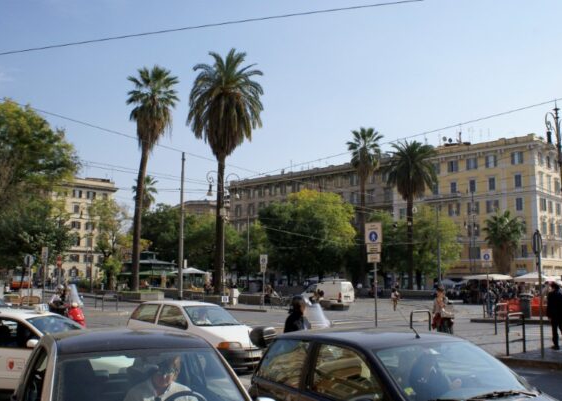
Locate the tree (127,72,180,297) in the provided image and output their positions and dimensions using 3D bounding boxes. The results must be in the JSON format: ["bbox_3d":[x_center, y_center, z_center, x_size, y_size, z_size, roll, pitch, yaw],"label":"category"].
[{"bbox_3d":[-12.595,-2.443,58.889,5.100,22.293,5.100,0,-8,0],"label":"tree"}]

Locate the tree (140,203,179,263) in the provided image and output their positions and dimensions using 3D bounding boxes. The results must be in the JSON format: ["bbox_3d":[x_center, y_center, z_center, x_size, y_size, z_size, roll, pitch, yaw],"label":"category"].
[{"bbox_3d":[-16.661,6.697,81.870,7.000,12.970,7.000,0,-8,0],"label":"tree"}]

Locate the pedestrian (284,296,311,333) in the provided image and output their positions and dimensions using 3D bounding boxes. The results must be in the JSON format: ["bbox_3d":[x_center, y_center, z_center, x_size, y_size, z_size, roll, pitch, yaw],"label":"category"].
[{"bbox_3d":[0.297,2.474,10.763,0.600,1.487,0.550,-3,-8,22],"label":"pedestrian"}]

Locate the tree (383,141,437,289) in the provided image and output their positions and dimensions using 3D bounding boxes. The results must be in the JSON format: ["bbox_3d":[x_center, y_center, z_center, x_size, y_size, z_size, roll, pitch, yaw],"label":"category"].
[{"bbox_3d":[15.627,1.538,72.472,6.500,17.976,6.500,0,-8,0],"label":"tree"}]

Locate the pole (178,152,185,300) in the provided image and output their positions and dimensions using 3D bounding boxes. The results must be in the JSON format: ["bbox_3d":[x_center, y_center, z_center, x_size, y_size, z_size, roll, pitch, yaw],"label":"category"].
[{"bbox_3d":[-7.002,2.041,42.130,0.270,11.050,0.270,0,-8,0],"label":"pole"}]

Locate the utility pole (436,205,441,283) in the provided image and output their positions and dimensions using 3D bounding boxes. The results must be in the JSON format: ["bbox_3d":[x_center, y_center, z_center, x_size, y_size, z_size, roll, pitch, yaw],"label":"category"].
[{"bbox_3d":[16.878,5.513,63.858,0.270,10.266,0.270,0,-8,0],"label":"utility pole"}]

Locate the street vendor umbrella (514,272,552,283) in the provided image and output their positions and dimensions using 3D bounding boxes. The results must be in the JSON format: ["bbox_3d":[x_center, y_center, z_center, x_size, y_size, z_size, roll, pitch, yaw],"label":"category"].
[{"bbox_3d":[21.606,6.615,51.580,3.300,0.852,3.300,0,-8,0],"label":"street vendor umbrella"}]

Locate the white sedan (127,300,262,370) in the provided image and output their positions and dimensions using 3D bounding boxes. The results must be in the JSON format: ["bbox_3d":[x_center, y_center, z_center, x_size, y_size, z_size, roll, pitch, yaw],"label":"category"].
[{"bbox_3d":[-1.850,3.017,13.464,3.770,1.450,1.630,-6,-10,38],"label":"white sedan"}]

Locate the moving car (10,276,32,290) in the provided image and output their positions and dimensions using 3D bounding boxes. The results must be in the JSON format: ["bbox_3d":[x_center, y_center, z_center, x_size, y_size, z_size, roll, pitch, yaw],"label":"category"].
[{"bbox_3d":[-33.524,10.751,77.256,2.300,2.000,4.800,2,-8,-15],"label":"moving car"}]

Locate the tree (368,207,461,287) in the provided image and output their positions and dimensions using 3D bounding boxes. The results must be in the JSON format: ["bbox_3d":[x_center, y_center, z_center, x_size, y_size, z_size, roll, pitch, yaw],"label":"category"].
[{"bbox_3d":[16.444,6.223,73.857,11.000,11.063,11.000,0,-8,0],"label":"tree"}]

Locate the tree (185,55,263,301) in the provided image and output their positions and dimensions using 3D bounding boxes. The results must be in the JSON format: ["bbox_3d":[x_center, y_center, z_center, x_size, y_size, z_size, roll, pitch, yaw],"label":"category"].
[{"bbox_3d":[-4.787,-2.611,50.868,6.555,21.511,6.555,0,-8,0],"label":"tree"}]

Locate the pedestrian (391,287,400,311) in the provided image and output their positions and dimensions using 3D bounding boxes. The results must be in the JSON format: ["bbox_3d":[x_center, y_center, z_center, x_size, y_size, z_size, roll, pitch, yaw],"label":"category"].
[{"bbox_3d":[7.904,6.792,41.461,0.500,1.640,0.400,-1,-8,10],"label":"pedestrian"}]

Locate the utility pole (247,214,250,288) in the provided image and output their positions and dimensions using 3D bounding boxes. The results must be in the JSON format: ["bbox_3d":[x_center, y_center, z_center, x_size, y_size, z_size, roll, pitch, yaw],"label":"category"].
[{"bbox_3d":[-3.941,6.785,72.767,0.220,10.244,0.220,0,-8,0],"label":"utility pole"}]

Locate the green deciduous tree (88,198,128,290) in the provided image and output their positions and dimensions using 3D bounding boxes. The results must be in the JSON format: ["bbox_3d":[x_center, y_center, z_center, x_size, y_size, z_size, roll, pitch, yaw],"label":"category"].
[{"bbox_3d":[-20.263,5.353,69.940,4.672,11.288,4.672,0,-8,0],"label":"green deciduous tree"}]

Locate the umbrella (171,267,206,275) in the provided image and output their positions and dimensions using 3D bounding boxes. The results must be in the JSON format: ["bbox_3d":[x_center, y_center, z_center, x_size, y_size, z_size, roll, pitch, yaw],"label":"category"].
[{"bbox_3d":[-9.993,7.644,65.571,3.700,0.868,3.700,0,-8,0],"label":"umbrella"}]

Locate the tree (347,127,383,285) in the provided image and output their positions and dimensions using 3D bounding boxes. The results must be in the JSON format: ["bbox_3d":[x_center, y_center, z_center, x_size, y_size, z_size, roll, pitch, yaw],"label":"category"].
[{"bbox_3d":[10.356,1.050,72.569,4.412,20.546,4.412,0,-8,0],"label":"tree"}]

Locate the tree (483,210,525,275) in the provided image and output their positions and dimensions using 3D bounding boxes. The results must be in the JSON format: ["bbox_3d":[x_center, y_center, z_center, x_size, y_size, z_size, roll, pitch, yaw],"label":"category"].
[{"bbox_3d":[23.173,5.574,61.829,4.355,9.576,4.355,0,-8,0],"label":"tree"}]

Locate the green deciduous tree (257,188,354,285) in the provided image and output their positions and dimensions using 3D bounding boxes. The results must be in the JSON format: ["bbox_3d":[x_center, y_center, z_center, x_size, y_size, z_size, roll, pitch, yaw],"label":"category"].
[{"bbox_3d":[3.004,4.563,68.016,10.800,11.527,10.500,0,-8,0],"label":"green deciduous tree"}]

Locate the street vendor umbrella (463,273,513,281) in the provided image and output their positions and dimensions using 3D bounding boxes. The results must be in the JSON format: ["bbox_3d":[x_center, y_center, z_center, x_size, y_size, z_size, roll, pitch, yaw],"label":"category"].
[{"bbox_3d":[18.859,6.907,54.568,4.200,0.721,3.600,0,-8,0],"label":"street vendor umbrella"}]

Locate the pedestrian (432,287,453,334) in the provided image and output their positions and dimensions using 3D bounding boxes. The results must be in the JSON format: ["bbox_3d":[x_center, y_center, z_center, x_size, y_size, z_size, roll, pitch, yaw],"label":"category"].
[{"bbox_3d":[5.700,3.910,21.161,0.650,1.670,0.600,3,-9,-20],"label":"pedestrian"}]

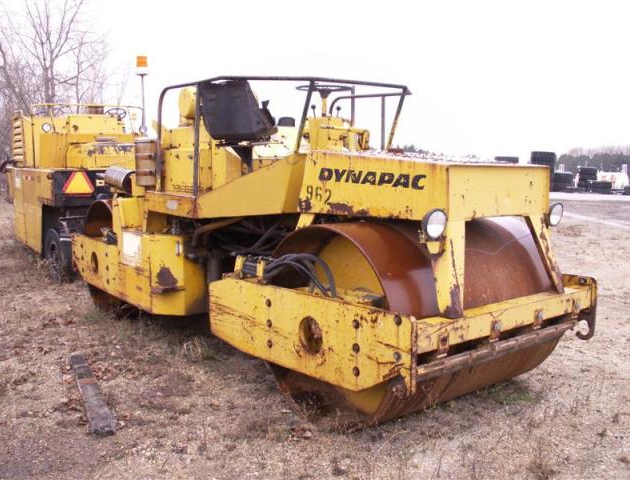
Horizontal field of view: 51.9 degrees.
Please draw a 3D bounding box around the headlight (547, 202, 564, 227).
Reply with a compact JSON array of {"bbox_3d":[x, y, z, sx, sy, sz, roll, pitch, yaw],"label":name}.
[{"bbox_3d":[1.589,-0.169,4.310,0.165,0.170,0.100,-4,8,-39],"label":"headlight"}]

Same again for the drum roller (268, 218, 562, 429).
[{"bbox_3d":[0.696,0.494,4.491,1.710,1.267,1.267,-4,8,-39],"label":"drum roller"}]

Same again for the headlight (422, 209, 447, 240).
[{"bbox_3d":[0.642,-0.083,3.550,0.165,0.170,0.100,-4,8,-39],"label":"headlight"}]

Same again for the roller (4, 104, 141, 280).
[{"bbox_3d":[-4.230,-0.930,11.400,1.650,2.550,4.500,-3,7,-33],"label":"roller"}]

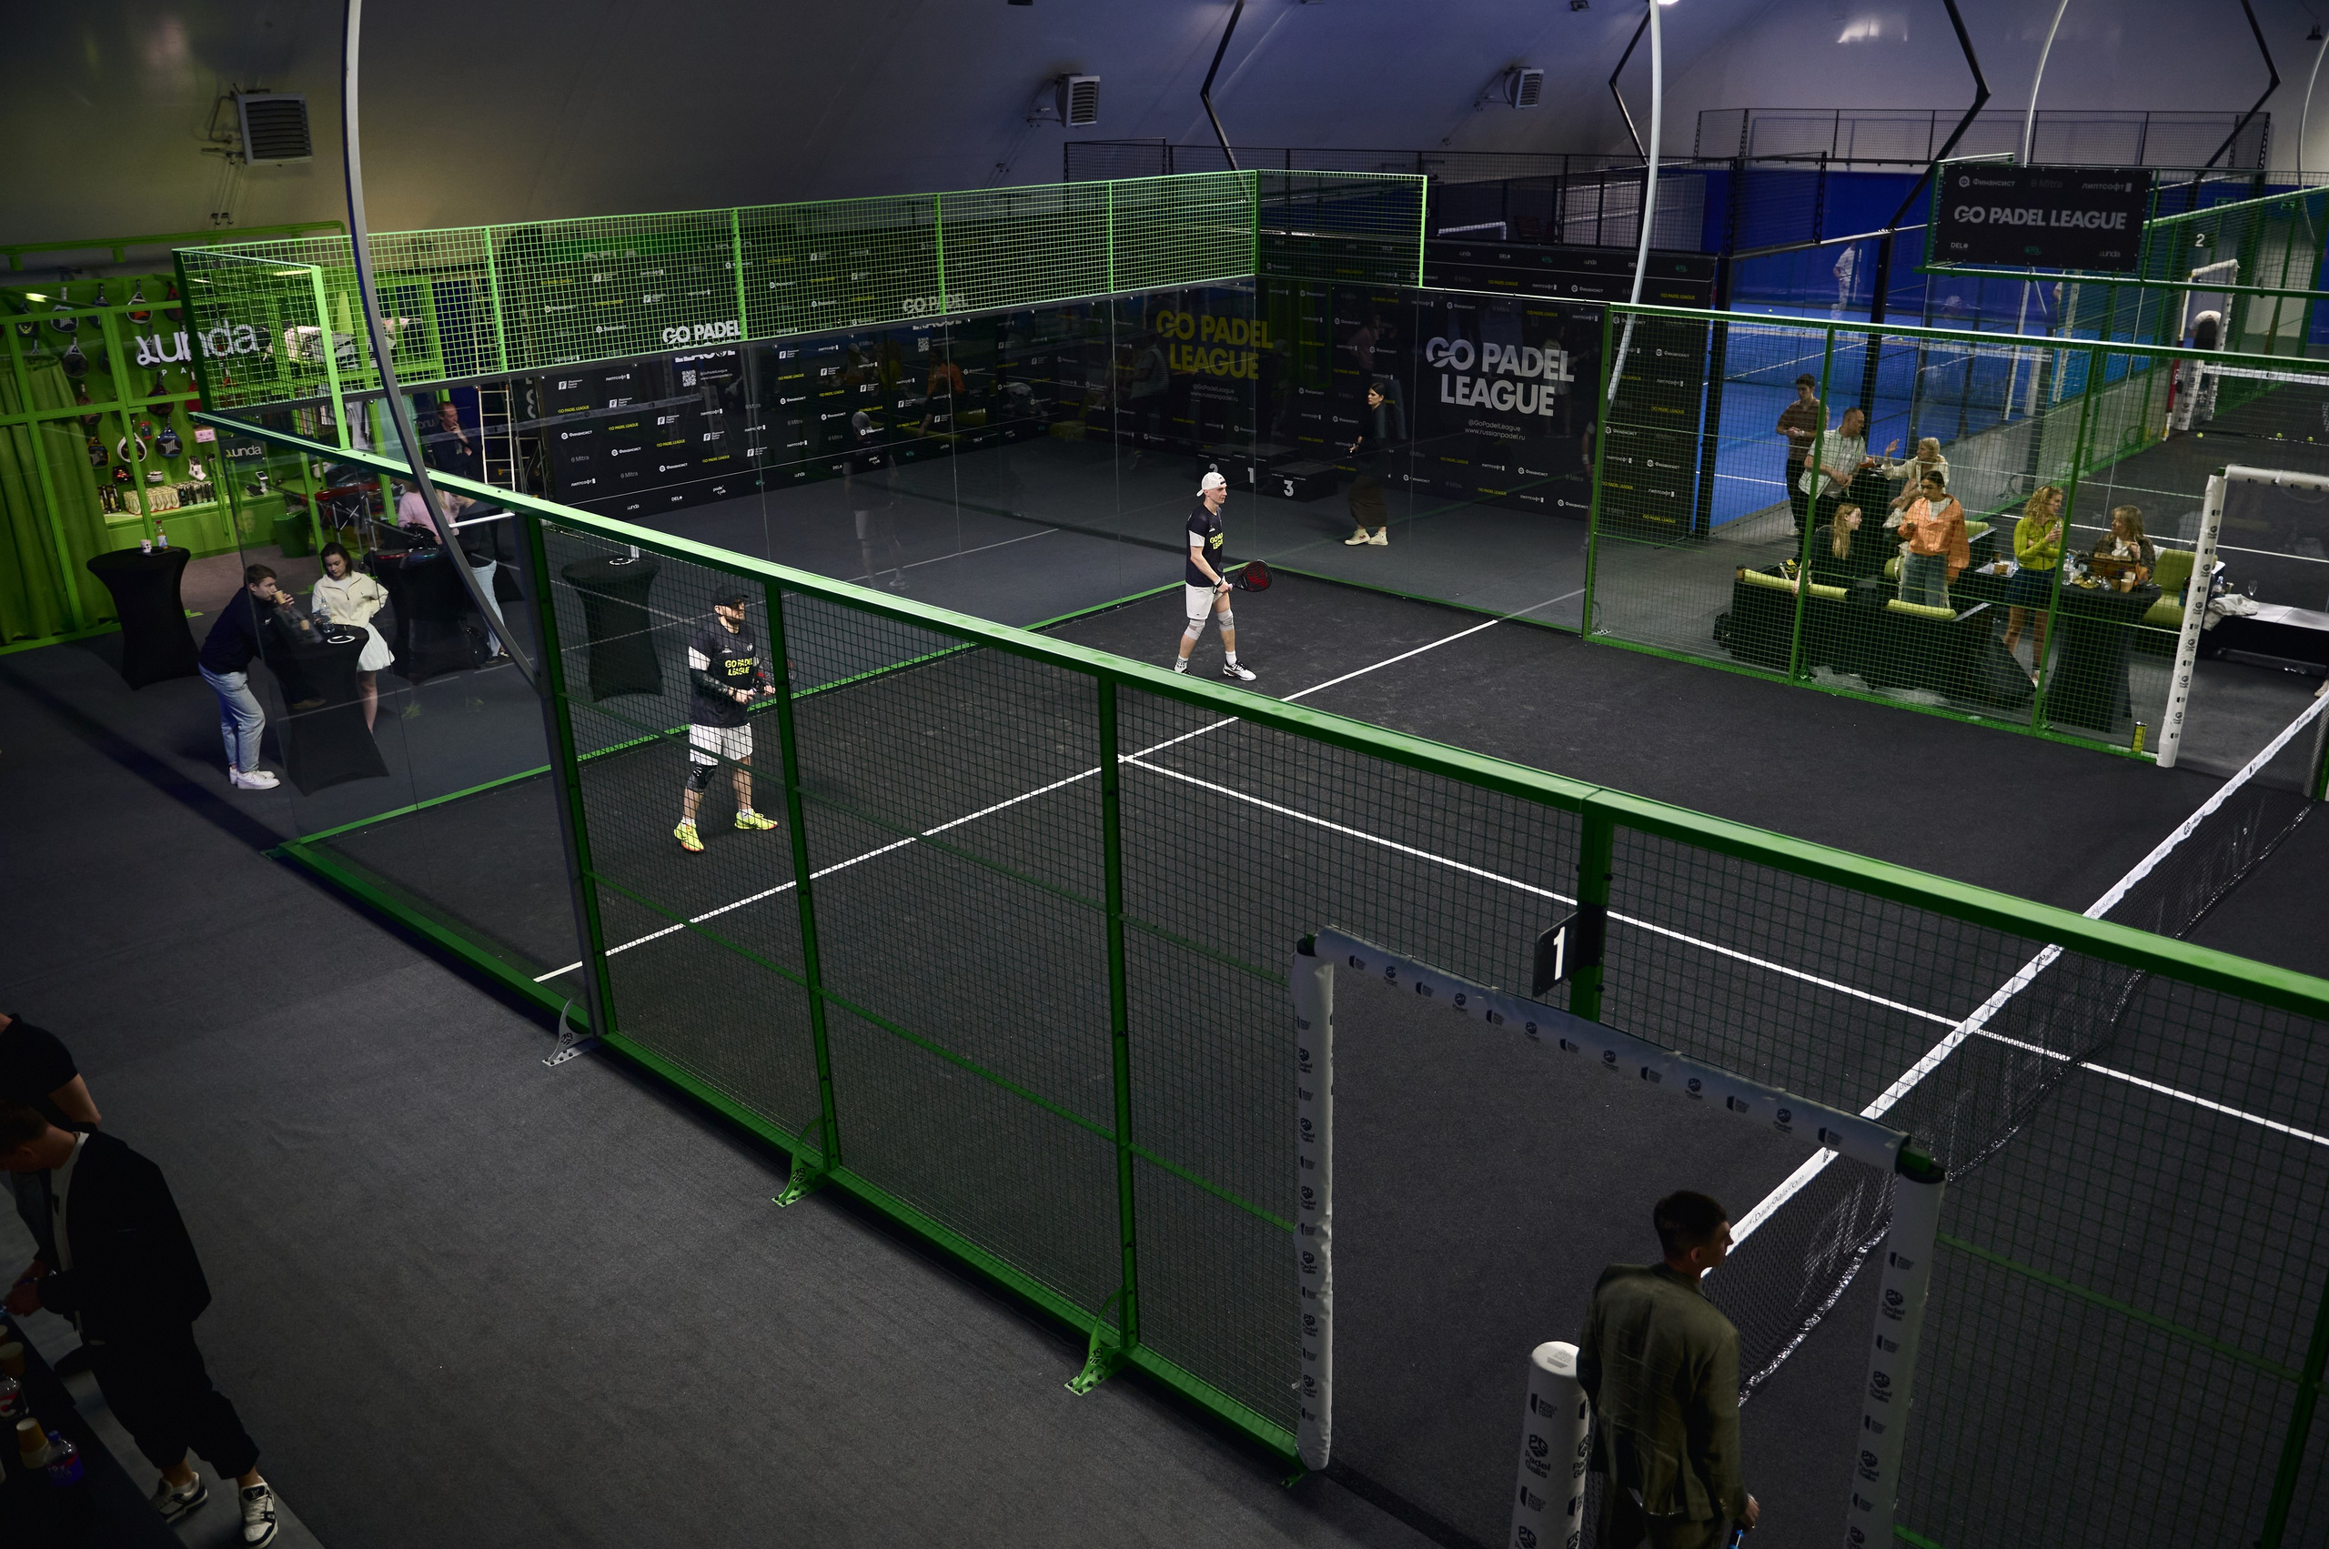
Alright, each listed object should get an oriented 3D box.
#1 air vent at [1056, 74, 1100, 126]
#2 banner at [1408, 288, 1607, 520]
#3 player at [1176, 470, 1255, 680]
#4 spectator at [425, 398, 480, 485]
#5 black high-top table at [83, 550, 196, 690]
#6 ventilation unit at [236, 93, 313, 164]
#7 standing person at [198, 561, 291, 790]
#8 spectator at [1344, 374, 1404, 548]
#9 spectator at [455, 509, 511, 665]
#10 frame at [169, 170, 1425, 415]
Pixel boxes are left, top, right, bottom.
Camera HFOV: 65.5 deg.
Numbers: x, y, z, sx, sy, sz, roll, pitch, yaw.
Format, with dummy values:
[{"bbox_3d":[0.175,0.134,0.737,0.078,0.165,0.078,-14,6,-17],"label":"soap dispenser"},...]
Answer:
[{"bbox_3d":[-1.331,-10.256,27.590,0.360,0.710,0.690,26,33,37],"label":"air vent"},{"bbox_3d":[3.965,-4.410,21.227,2.850,2.600,0.060,18,28,41],"label":"banner"},{"bbox_3d":[0.474,-1.712,15.438,0.700,1.820,0.550,8,23,22],"label":"player"},{"bbox_3d":[-7.617,-3.194,19.806,0.500,1.770,0.550,0,21,4],"label":"spectator"},{"bbox_3d":[-9.031,-1.399,16.107,0.820,1.100,0.820,18,28,41],"label":"black high-top table"},{"bbox_3d":[-9.690,-6.995,19.596,0.360,0.710,0.690,26,33,37],"label":"ventilation unit"},{"bbox_3d":[-6.737,-0.721,13.461,0.800,1.640,0.550,-4,21,-8],"label":"standing person"},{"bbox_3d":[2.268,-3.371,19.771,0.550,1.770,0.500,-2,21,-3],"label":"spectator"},{"bbox_3d":[-6.298,-1.821,16.401,0.600,1.580,0.500,-9,22,-20],"label":"spectator"},{"bbox_3d":[-1.825,-3.869,13.969,2.070,1.020,10.050,18,28,41],"label":"frame"}]

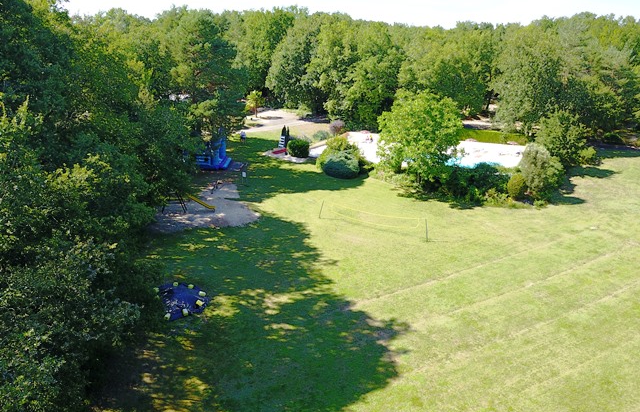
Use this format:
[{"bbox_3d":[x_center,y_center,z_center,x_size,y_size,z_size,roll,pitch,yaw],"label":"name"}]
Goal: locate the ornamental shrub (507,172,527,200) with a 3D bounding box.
[{"bbox_3d":[18.508,-1.835,45.300,1.680,2.660,1.630,0,20,0],"label":"ornamental shrub"}]

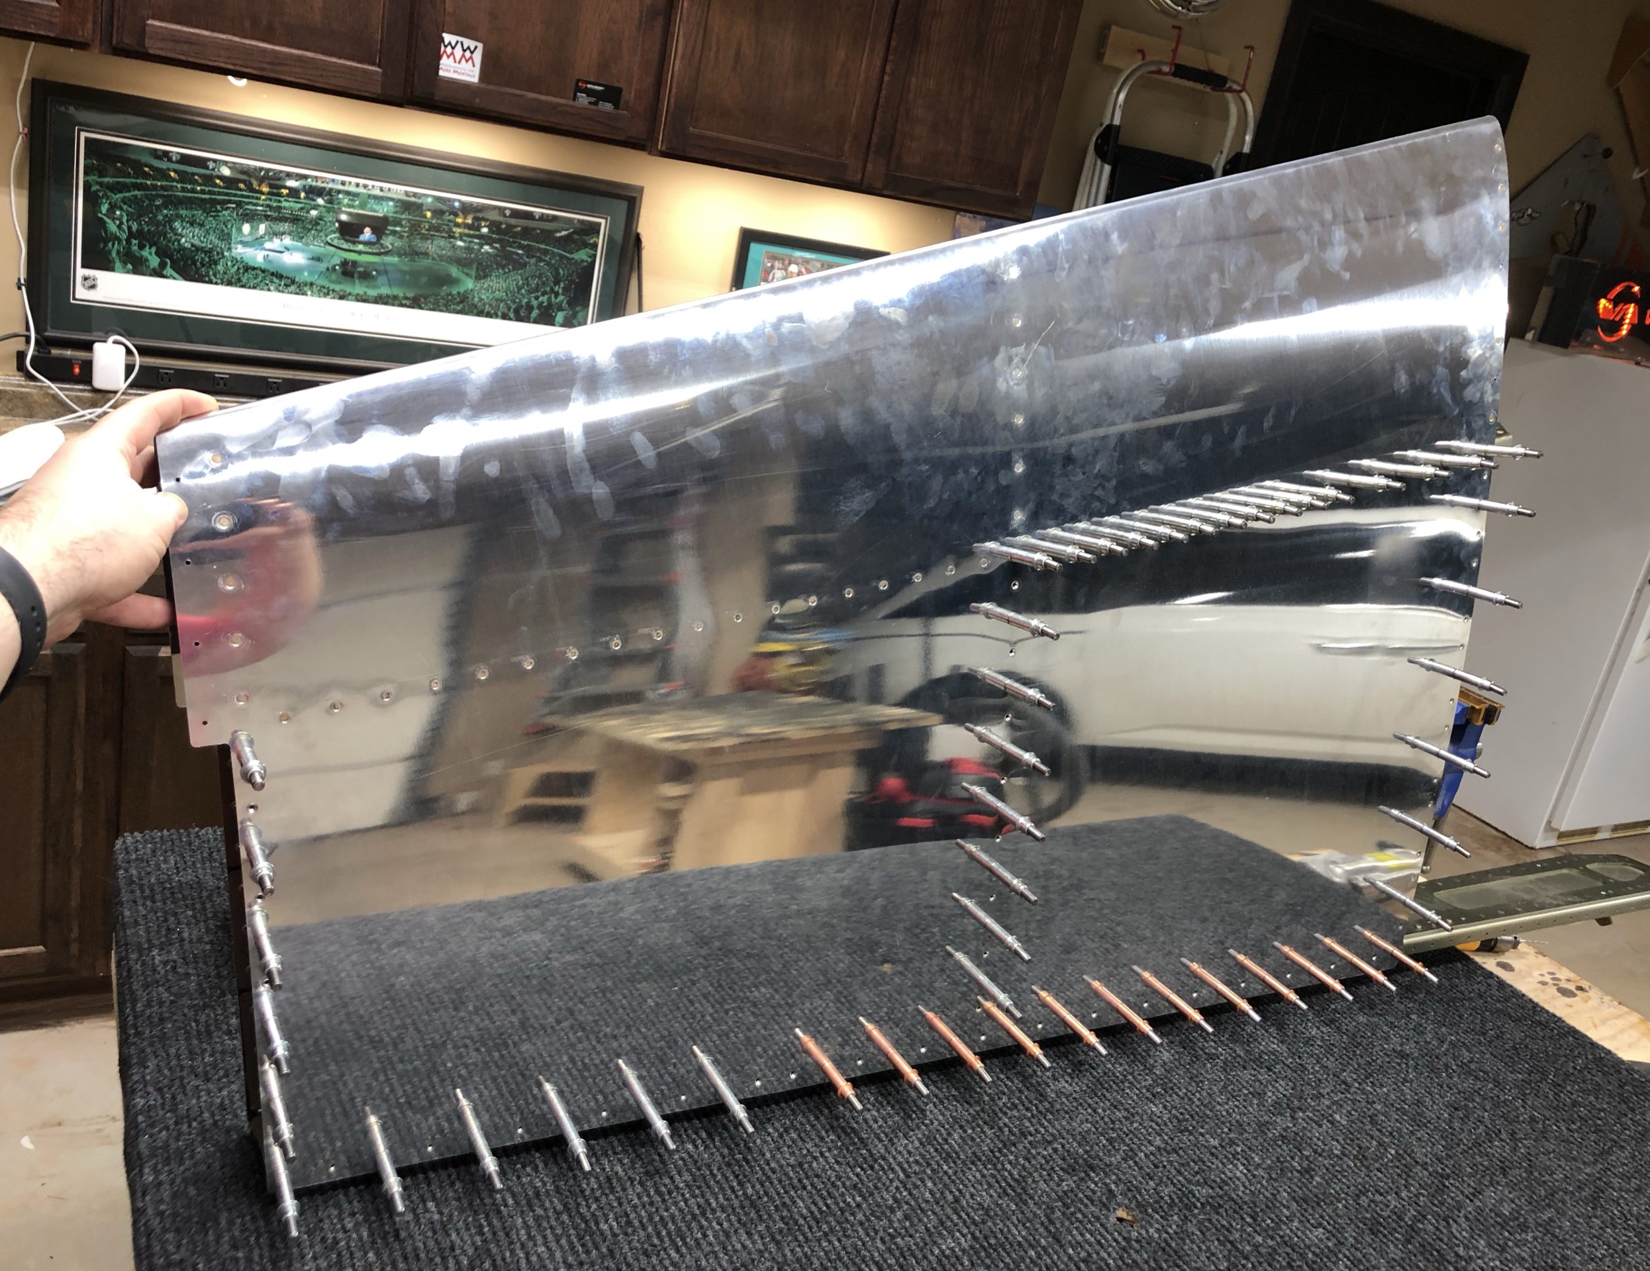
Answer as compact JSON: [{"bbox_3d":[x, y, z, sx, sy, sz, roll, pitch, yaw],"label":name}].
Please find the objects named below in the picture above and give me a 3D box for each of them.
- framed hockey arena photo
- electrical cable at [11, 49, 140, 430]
[{"bbox_3d":[-0.897,-0.731,2.643,1.100,0.450,0.030,1,22,-30],"label":"framed hockey arena photo"},{"bbox_3d":[-1.295,-0.680,2.373,0.210,0.610,0.120,1,20,-30],"label":"electrical cable"}]

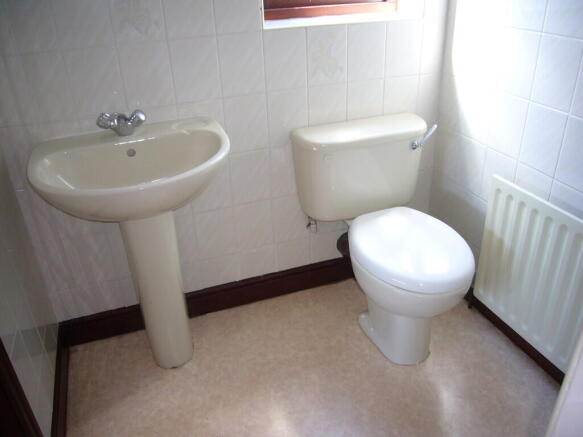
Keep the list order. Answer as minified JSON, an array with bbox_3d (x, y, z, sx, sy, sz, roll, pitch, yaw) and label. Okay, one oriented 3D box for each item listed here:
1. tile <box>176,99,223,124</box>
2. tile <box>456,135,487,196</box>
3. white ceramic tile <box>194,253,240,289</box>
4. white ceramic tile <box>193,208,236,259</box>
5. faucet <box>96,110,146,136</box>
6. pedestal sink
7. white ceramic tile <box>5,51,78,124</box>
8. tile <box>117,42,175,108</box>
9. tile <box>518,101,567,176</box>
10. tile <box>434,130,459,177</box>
[{"bbox_3d":[-0.294,-0.294,1.584,0.150,0.201,0.010,-12,30,-16],"label":"tile"},{"bbox_3d":[0.670,-0.199,1.770,0.010,0.201,0.150,-12,30,-16],"label":"tile"},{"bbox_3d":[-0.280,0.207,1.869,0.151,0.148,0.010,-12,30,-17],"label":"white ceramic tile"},{"bbox_3d":[-0.280,0.056,1.778,0.150,0.201,0.010,-12,30,-16],"label":"white ceramic tile"},{"bbox_3d":[-0.509,-0.282,1.424,0.147,0.074,0.125,-12,30,-16],"label":"faucet"},{"bbox_3d":[-0.431,0.162,1.517,0.557,0.812,0.480,-12,30,-16],"label":"pedestal sink"},{"bbox_3d":[-0.718,-0.378,1.365,0.150,0.201,0.010,-12,30,-16],"label":"white ceramic tile"},{"bbox_3d":[-0.440,-0.438,1.446,0.150,0.201,0.010,-12,30,-16],"label":"tile"},{"bbox_3d":[0.785,-0.246,1.472,0.010,0.201,0.150,-12,30,-16],"label":"tile"},{"bbox_3d":[0.622,-0.270,1.892,0.010,0.201,0.151,-12,30,-17],"label":"tile"}]

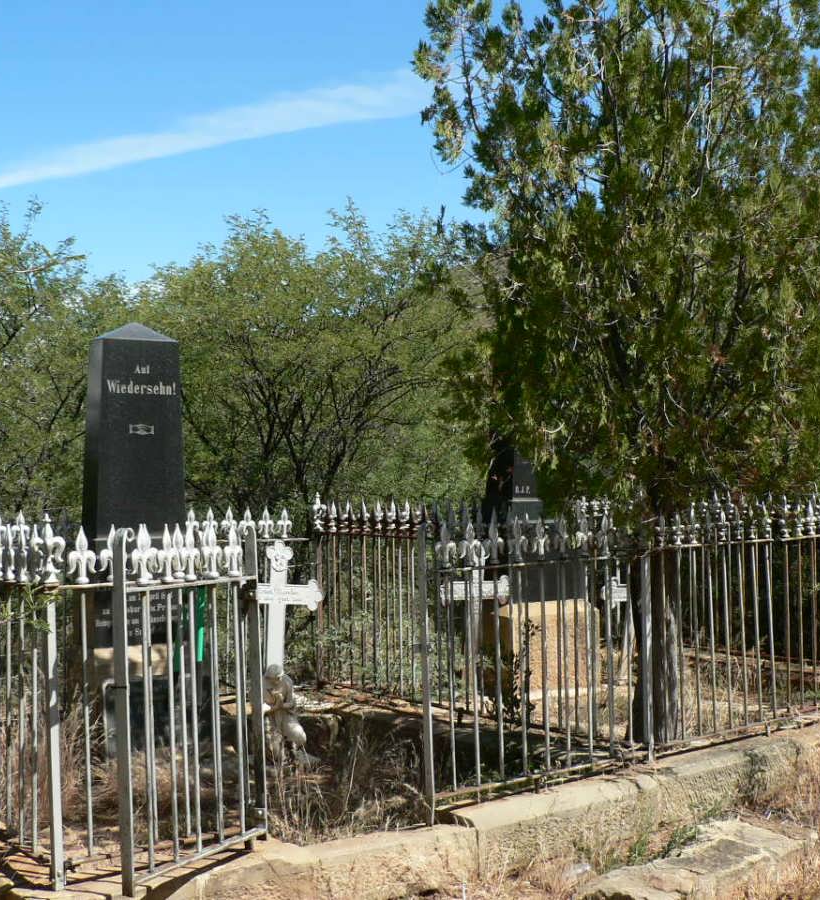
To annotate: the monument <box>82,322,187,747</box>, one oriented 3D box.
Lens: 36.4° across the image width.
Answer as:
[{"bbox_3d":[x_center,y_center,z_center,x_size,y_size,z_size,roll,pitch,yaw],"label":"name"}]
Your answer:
[{"bbox_3d":[-1.517,0.451,6.932,0.530,2.322,0.330,0,-2,-36],"label":"monument"}]

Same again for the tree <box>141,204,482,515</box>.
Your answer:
[{"bbox_3d":[-0.827,-0.174,10.993,3.120,3.943,3.100,-1,-1,-4],"label":"tree"}]

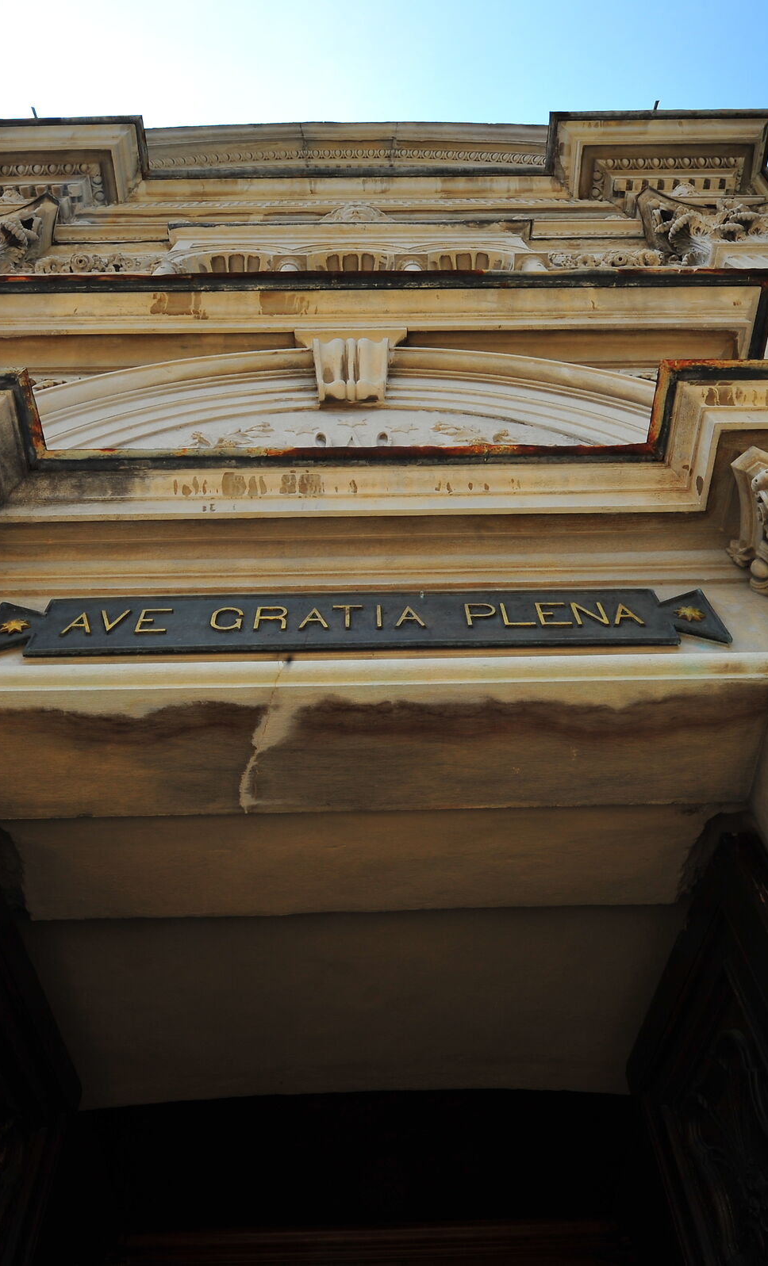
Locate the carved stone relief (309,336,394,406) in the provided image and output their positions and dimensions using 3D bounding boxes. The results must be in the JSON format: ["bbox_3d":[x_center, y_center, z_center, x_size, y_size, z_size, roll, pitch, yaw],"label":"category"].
[{"bbox_3d":[-0.111,-0.891,3.224,0.291,0.483,0.128,-1,-57,-2],"label":"carved stone relief"}]

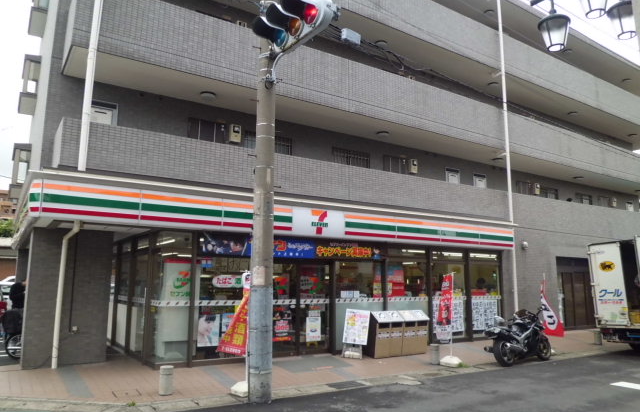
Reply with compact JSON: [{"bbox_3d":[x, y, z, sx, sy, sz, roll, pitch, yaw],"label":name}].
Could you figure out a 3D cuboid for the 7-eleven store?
[{"bbox_3d":[-1.641,2.331,14.890,13.152,3.542,8.193,6,-12,-32],"label":"7-eleven store"}]

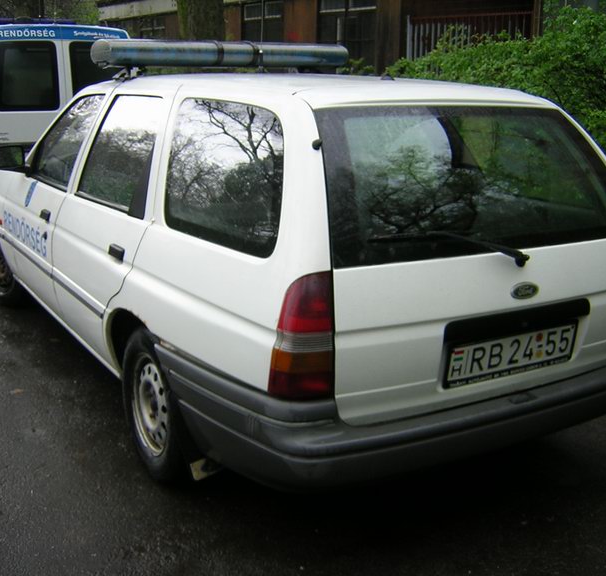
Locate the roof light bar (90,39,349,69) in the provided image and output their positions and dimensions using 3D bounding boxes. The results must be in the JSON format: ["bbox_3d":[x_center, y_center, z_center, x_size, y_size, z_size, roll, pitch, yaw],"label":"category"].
[{"bbox_3d":[-0.329,-1.088,3.739,1.260,0.135,0.135,-9,18,-30],"label":"roof light bar"}]

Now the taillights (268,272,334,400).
[{"bbox_3d":[-0.007,0.126,2.096,0.150,0.350,0.145,-7,17,-31],"label":"taillights"}]

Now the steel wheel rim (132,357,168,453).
[{"bbox_3d":[-0.498,0.409,2.877,0.120,0.370,0.370,-7,17,-31],"label":"steel wheel rim"}]

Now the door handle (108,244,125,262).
[{"bbox_3d":[-0.682,-0.125,2.925,0.033,0.053,0.125,-7,17,-31],"label":"door handle"}]

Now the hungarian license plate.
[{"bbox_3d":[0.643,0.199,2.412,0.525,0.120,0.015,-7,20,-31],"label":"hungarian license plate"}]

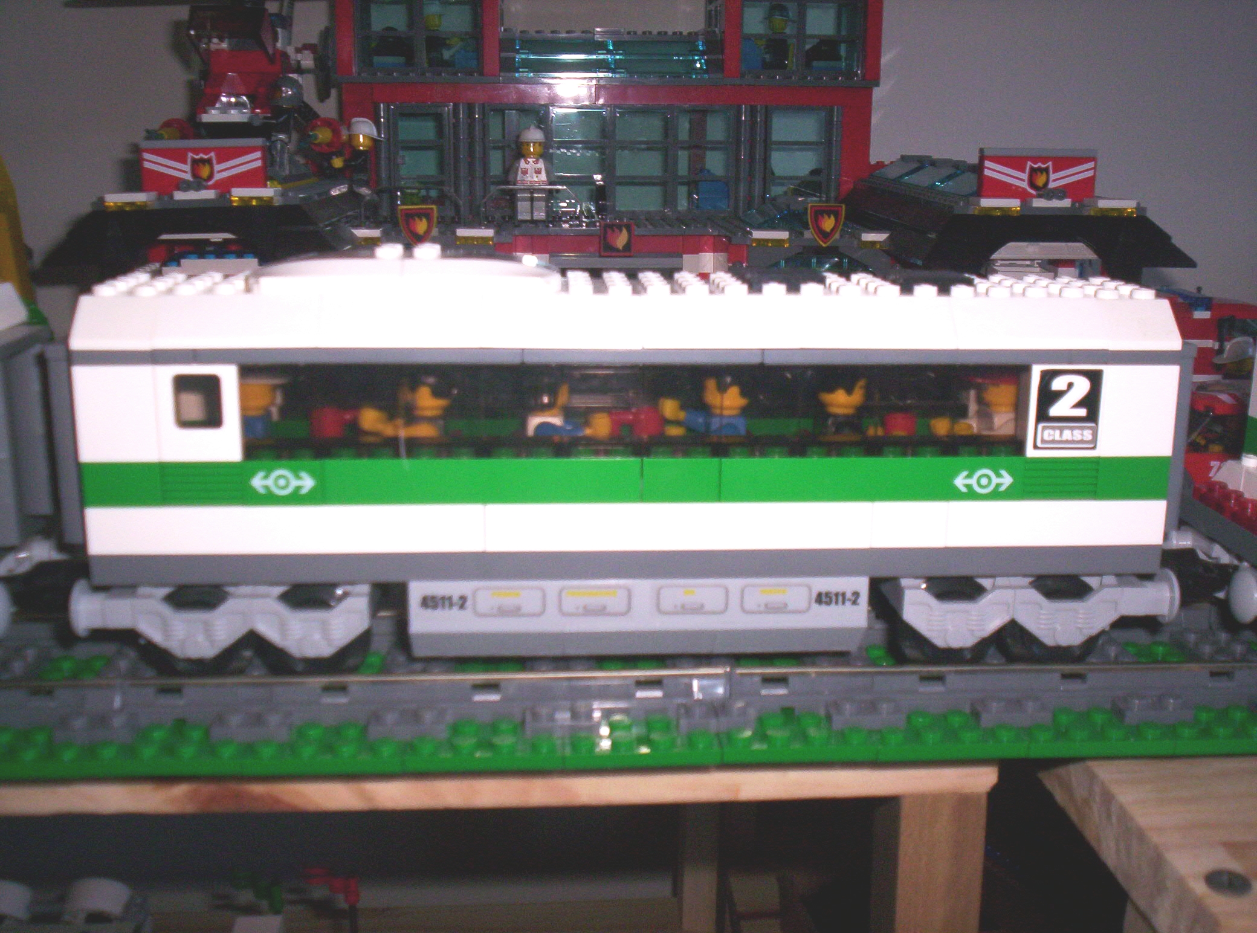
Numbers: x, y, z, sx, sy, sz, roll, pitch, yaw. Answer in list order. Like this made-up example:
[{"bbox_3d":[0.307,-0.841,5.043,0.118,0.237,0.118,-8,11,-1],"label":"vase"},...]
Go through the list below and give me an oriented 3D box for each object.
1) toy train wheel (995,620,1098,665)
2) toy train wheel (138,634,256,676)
[{"bbox_3d":[0.093,0.033,0.294,0.022,0.021,0.007,0,13,-4],"label":"toy train wheel"},{"bbox_3d":[-0.090,0.034,0.280,0.022,0.021,0.007,0,13,-4],"label":"toy train wheel"}]

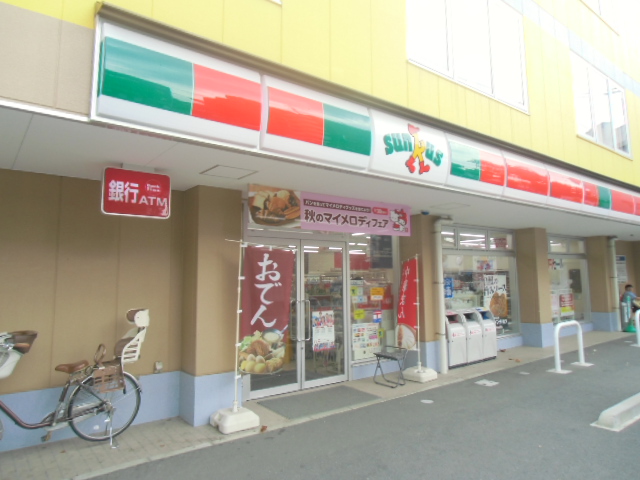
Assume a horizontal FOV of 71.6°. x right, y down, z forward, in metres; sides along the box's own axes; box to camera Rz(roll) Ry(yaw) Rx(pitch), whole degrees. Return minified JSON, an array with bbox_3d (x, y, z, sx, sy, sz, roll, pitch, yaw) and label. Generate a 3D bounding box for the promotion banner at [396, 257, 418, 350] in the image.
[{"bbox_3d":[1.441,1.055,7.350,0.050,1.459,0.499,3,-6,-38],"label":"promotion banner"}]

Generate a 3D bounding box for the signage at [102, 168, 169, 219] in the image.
[{"bbox_3d":[-1.701,-0.418,4.104,0.571,0.409,0.100,3,-6,-38],"label":"signage"}]

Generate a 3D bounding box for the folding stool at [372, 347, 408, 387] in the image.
[{"bbox_3d":[1.061,1.895,6.616,0.374,0.491,0.515,3,-6,-38],"label":"folding stool"}]

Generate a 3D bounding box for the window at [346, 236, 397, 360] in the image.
[{"bbox_3d":[0.872,0.866,7.297,1.139,2.200,0.070,3,-6,-38],"label":"window"}]

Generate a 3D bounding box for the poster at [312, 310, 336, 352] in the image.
[{"bbox_3d":[0.070,1.355,6.614,0.412,0.577,0.015,3,-6,-38],"label":"poster"}]

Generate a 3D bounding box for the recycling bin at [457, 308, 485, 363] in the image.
[{"bbox_3d":[2.714,1.788,8.286,0.499,0.959,0.374,3,-6,-38],"label":"recycling bin"}]

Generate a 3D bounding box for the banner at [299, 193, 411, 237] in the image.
[{"bbox_3d":[0.567,-0.321,6.014,2.017,0.456,0.040,3,-6,-38],"label":"banner"}]

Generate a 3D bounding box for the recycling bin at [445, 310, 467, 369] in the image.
[{"bbox_3d":[2.316,1.765,7.973,0.515,0.959,0.374,3,-6,-38],"label":"recycling bin"}]

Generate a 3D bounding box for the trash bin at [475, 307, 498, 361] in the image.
[{"bbox_3d":[3.105,1.811,8.595,0.499,0.959,0.374,3,-6,-38],"label":"trash bin"}]

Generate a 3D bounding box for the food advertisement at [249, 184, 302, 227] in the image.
[{"bbox_3d":[-0.511,-0.383,5.165,0.729,0.456,0.040,3,-6,-38],"label":"food advertisement"}]

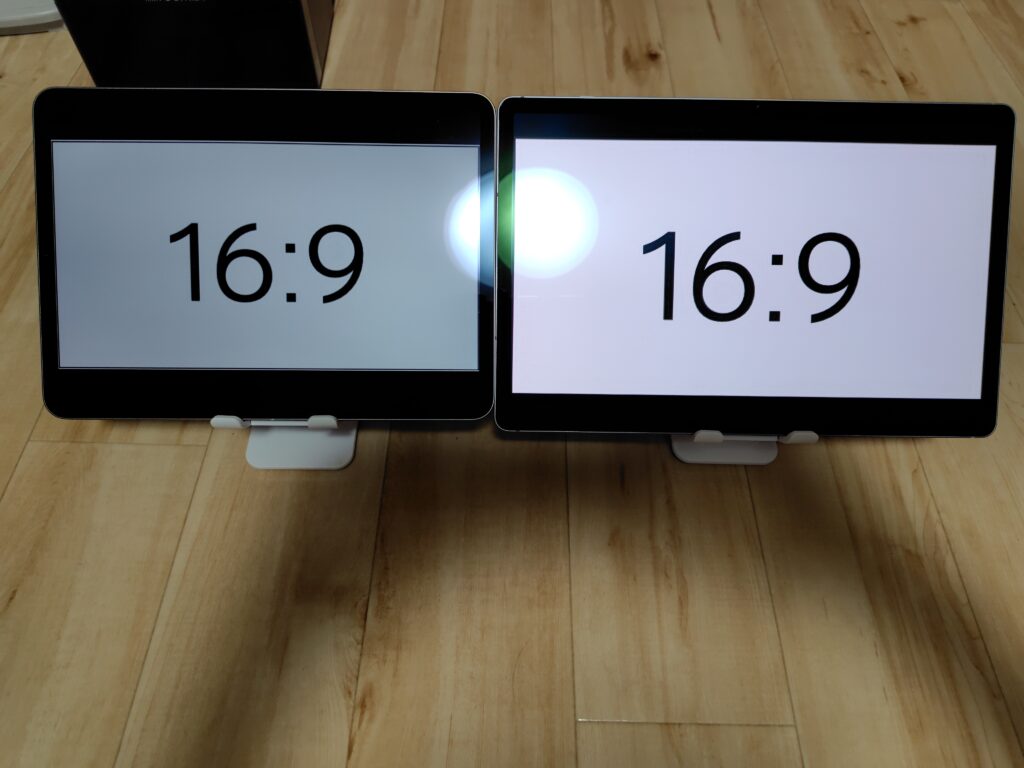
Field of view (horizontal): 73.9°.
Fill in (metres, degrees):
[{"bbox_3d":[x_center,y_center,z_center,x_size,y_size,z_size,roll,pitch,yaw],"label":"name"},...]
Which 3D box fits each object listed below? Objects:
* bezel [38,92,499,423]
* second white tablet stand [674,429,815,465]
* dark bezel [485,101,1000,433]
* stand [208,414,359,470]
[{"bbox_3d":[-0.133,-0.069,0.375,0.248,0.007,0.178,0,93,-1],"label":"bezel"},{"bbox_3d":[0.139,-0.008,0.411,0.071,0.106,0.103,2,57,0],"label":"second white tablet stand"},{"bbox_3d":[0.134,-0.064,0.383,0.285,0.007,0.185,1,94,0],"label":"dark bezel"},{"bbox_3d":[-0.132,-0.013,0.405,0.071,0.112,0.100,0,57,-1],"label":"stand"}]

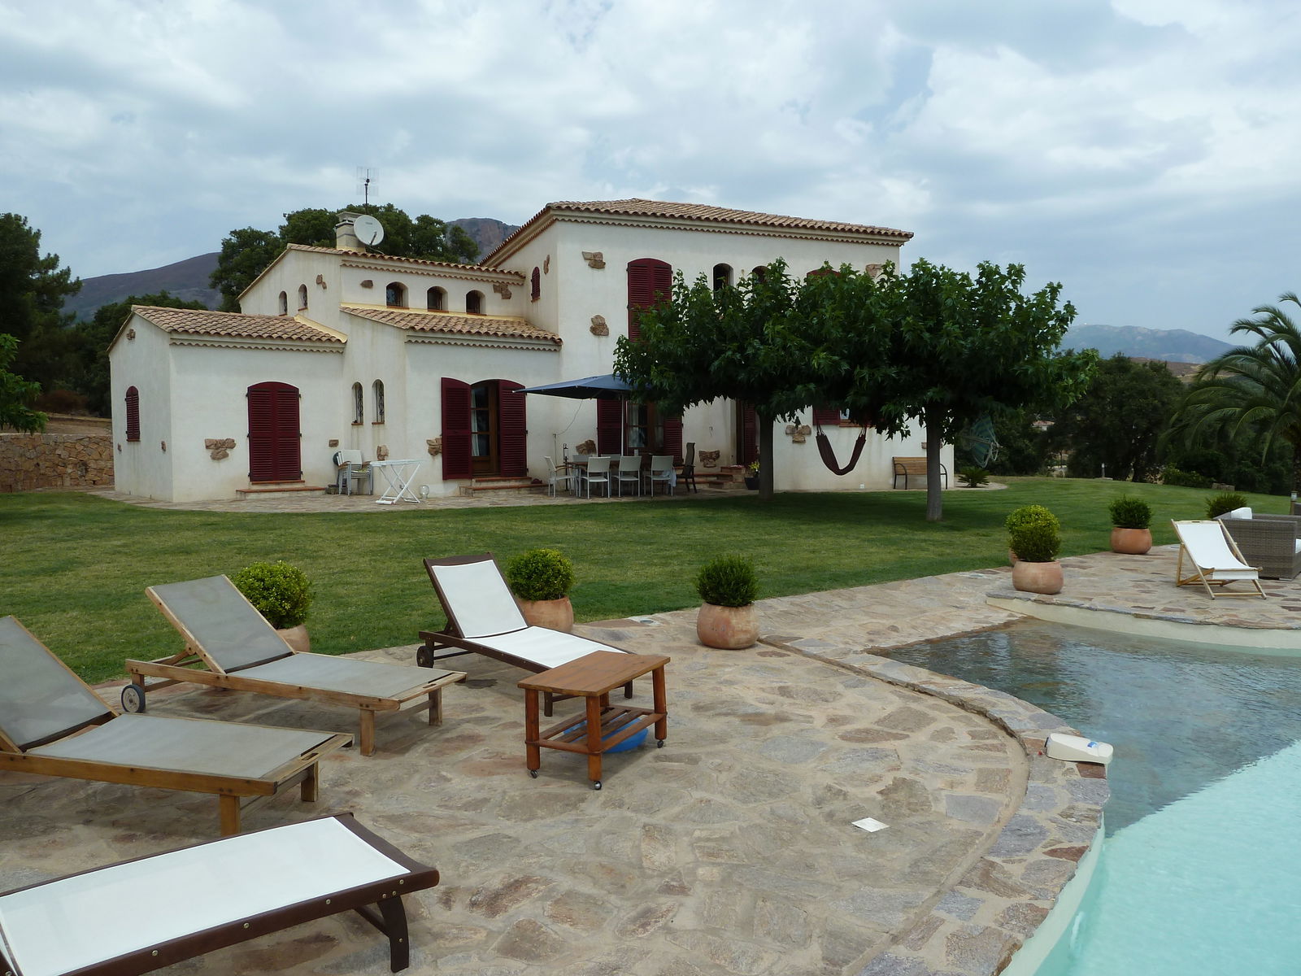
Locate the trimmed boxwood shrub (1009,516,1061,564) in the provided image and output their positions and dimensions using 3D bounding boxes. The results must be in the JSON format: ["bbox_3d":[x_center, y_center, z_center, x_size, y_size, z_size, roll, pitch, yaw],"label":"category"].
[{"bbox_3d":[3.928,0.529,9.594,0.540,0.470,0.540,0,3,0],"label":"trimmed boxwood shrub"}]

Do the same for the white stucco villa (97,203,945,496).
[{"bbox_3d":[-3.626,-3.878,25.827,21.000,7.600,11.200,-2,3,-22],"label":"white stucco villa"}]

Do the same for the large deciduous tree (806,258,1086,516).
[{"bbox_3d":[5.109,-1.665,16.035,4.800,4.450,4.700,0,3,0],"label":"large deciduous tree"}]

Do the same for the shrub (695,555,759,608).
[{"bbox_3d":[0.639,0.769,7.795,0.508,0.420,0.508,0,3,5],"label":"shrub"}]

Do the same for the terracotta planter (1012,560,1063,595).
[{"bbox_3d":[3.958,0.915,9.615,0.515,0.345,0.515,0,3,0],"label":"terracotta planter"}]

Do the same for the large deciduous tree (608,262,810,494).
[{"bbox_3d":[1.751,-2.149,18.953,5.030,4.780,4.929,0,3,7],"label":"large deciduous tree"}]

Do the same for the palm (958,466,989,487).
[{"bbox_3d":[8.333,-0.275,24.224,0.820,0.600,0.820,0,3,0],"label":"palm"}]

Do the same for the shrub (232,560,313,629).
[{"bbox_3d":[-2.780,0.783,6.927,0.536,0.497,0.536,-2,3,-22],"label":"shrub"}]

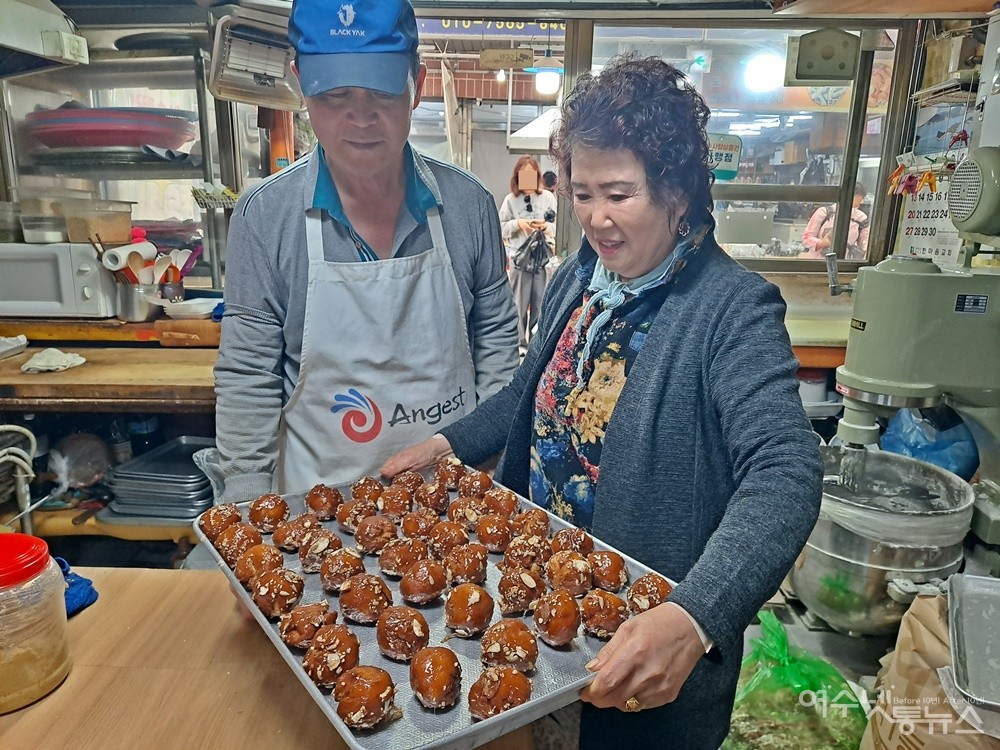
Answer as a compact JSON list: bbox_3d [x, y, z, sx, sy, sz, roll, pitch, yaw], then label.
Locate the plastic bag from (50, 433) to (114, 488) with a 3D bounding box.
[{"bbox_3d":[-1.350,0.275,2.230,0.190,0.170,0.170,-1,12,-11],"label":"plastic bag"}]

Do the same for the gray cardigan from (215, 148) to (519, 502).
[{"bbox_3d":[-0.216,-0.060,1.150,0.510,0.610,0.310,0,12,-7],"label":"gray cardigan"}]

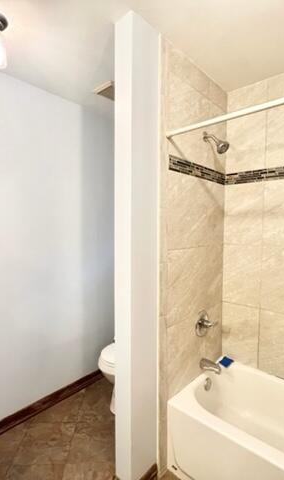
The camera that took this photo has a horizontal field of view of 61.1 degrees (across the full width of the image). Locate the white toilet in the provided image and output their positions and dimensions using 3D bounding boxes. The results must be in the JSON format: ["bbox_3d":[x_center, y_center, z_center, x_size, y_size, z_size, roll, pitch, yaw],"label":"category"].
[{"bbox_3d":[-0.044,0.996,2.062,0.430,0.750,0.710,3,5,44],"label":"white toilet"}]

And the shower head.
[{"bbox_3d":[0.490,-0.642,1.574,0.178,0.170,0.085,3,5,45],"label":"shower head"}]

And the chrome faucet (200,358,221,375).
[{"bbox_3d":[0.481,0.894,1.689,0.135,0.064,0.060,3,5,45],"label":"chrome faucet"}]

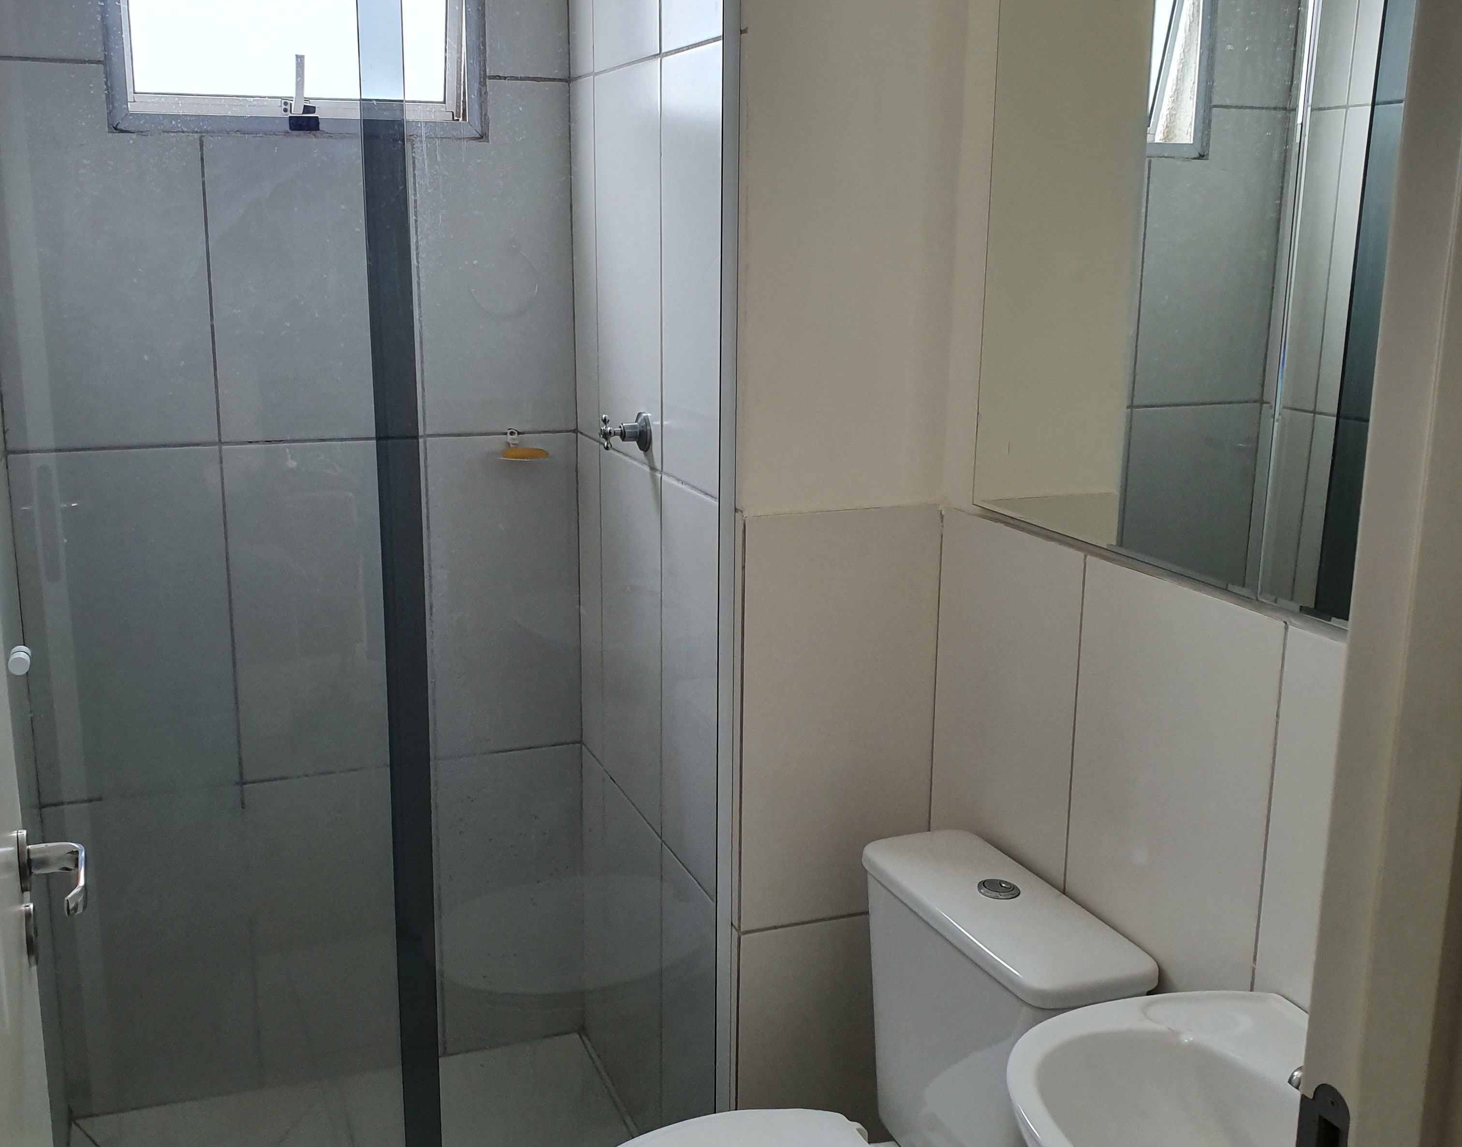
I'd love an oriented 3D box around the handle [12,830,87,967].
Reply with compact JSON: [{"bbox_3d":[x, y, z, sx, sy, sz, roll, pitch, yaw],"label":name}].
[{"bbox_3d":[-0.518,0.260,1.123,0.055,0.112,0.130,-5,14,-23],"label":"handle"}]

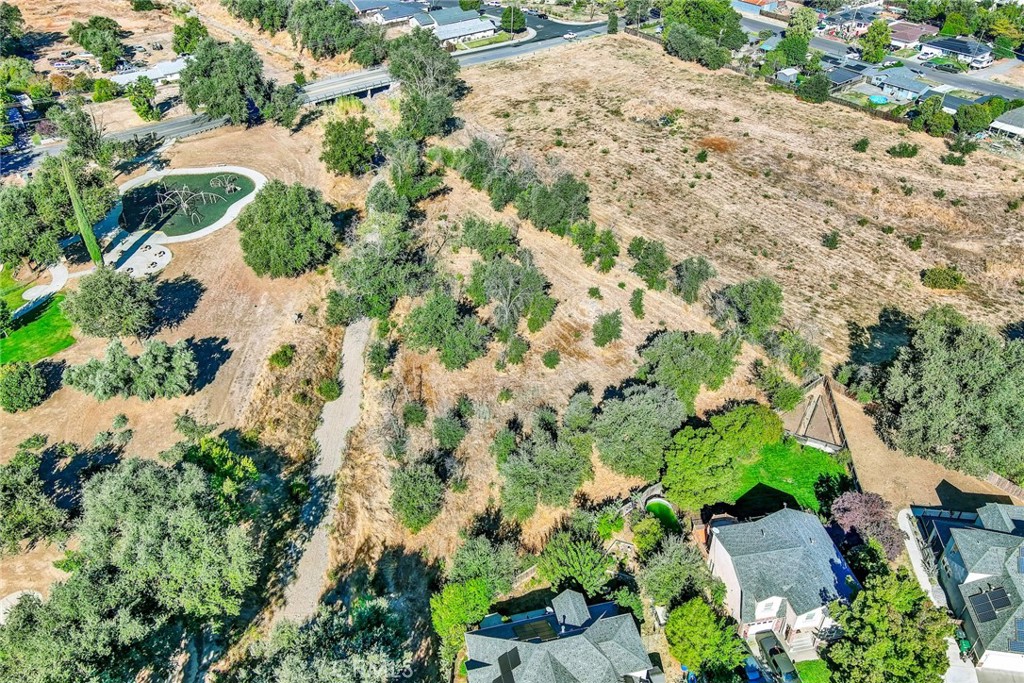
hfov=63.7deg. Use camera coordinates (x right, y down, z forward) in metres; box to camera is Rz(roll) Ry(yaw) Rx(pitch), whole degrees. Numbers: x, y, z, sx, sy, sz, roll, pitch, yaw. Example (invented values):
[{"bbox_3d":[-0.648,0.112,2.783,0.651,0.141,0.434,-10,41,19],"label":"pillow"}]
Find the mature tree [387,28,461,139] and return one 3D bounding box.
[{"bbox_3d":[-21.280,-62.060,199.350,16.500,24.000,16.000,0,36,0],"label":"mature tree"}]

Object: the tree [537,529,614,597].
[{"bbox_3d":[7.370,25.850,96.080,8.700,6.000,8.500,0,38,0],"label":"tree"}]

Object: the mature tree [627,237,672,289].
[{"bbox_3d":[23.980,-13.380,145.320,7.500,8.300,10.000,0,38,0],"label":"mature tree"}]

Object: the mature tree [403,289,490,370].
[{"bbox_3d":[-10.230,-1.610,129.400,13.500,9.000,15.500,0,38,0],"label":"mature tree"}]

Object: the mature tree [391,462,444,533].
[{"bbox_3d":[-10.200,17.568,89.454,5.900,8.600,5.900,0,35,0],"label":"mature tree"}]

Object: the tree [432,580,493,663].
[{"bbox_3d":[-5.510,30.290,88.660,6.400,8.000,8.000,0,38,0],"label":"tree"}]

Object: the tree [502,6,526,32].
[{"bbox_3d":[0.490,-105.970,272.390,8.400,8.300,8.400,0,36,0],"label":"tree"}]

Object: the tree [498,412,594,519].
[{"bbox_3d":[4.420,16.130,106.450,11.700,8.800,15.500,0,38,0],"label":"tree"}]

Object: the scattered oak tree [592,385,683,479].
[{"bbox_3d":[16.810,12.440,110.280,12.100,10.000,13.500,0,38,0],"label":"scattered oak tree"}]

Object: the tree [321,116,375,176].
[{"bbox_3d":[-33.000,-38.314,166.299,10.600,12.000,10.600,0,35,0],"label":"tree"}]

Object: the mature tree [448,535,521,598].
[{"bbox_3d":[-3.360,26.000,94.500,8.400,6.200,7.600,0,36,0],"label":"mature tree"}]

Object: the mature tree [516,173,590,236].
[{"bbox_3d":[7.300,-23.360,146.250,13.000,10.500,13.000,0,35,0],"label":"mature tree"}]

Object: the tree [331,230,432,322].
[{"bbox_3d":[-19.300,-8.463,123.232,15.000,12.500,15.000,0,35,0],"label":"tree"}]

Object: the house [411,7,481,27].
[{"bbox_3d":[-20.800,-102.818,264.696,19.000,4.800,13.000,-25,42,-31],"label":"house"}]

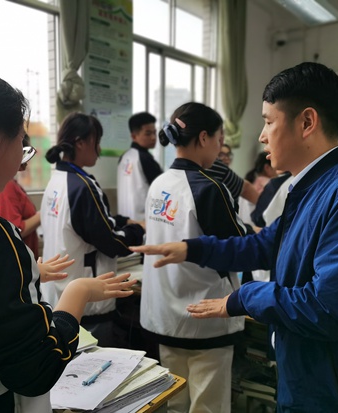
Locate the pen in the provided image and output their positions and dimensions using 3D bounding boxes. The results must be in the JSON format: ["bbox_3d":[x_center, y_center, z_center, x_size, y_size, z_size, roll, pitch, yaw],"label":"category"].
[{"bbox_3d":[-0.198,0.464,1.200,0.016,0.013,0.145,4,8,25],"label":"pen"}]

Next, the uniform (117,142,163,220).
[{"bbox_3d":[-0.156,-0.080,2.852,0.380,0.680,0.500,-4,9,-34],"label":"uniform"}]

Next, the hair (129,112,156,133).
[{"bbox_3d":[-0.172,-0.541,2.780,0.185,0.140,0.155,6,9,31],"label":"hair"}]

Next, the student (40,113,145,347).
[{"bbox_3d":[-0.311,0.401,1.925,0.500,1.600,0.480,-5,9,-38],"label":"student"}]

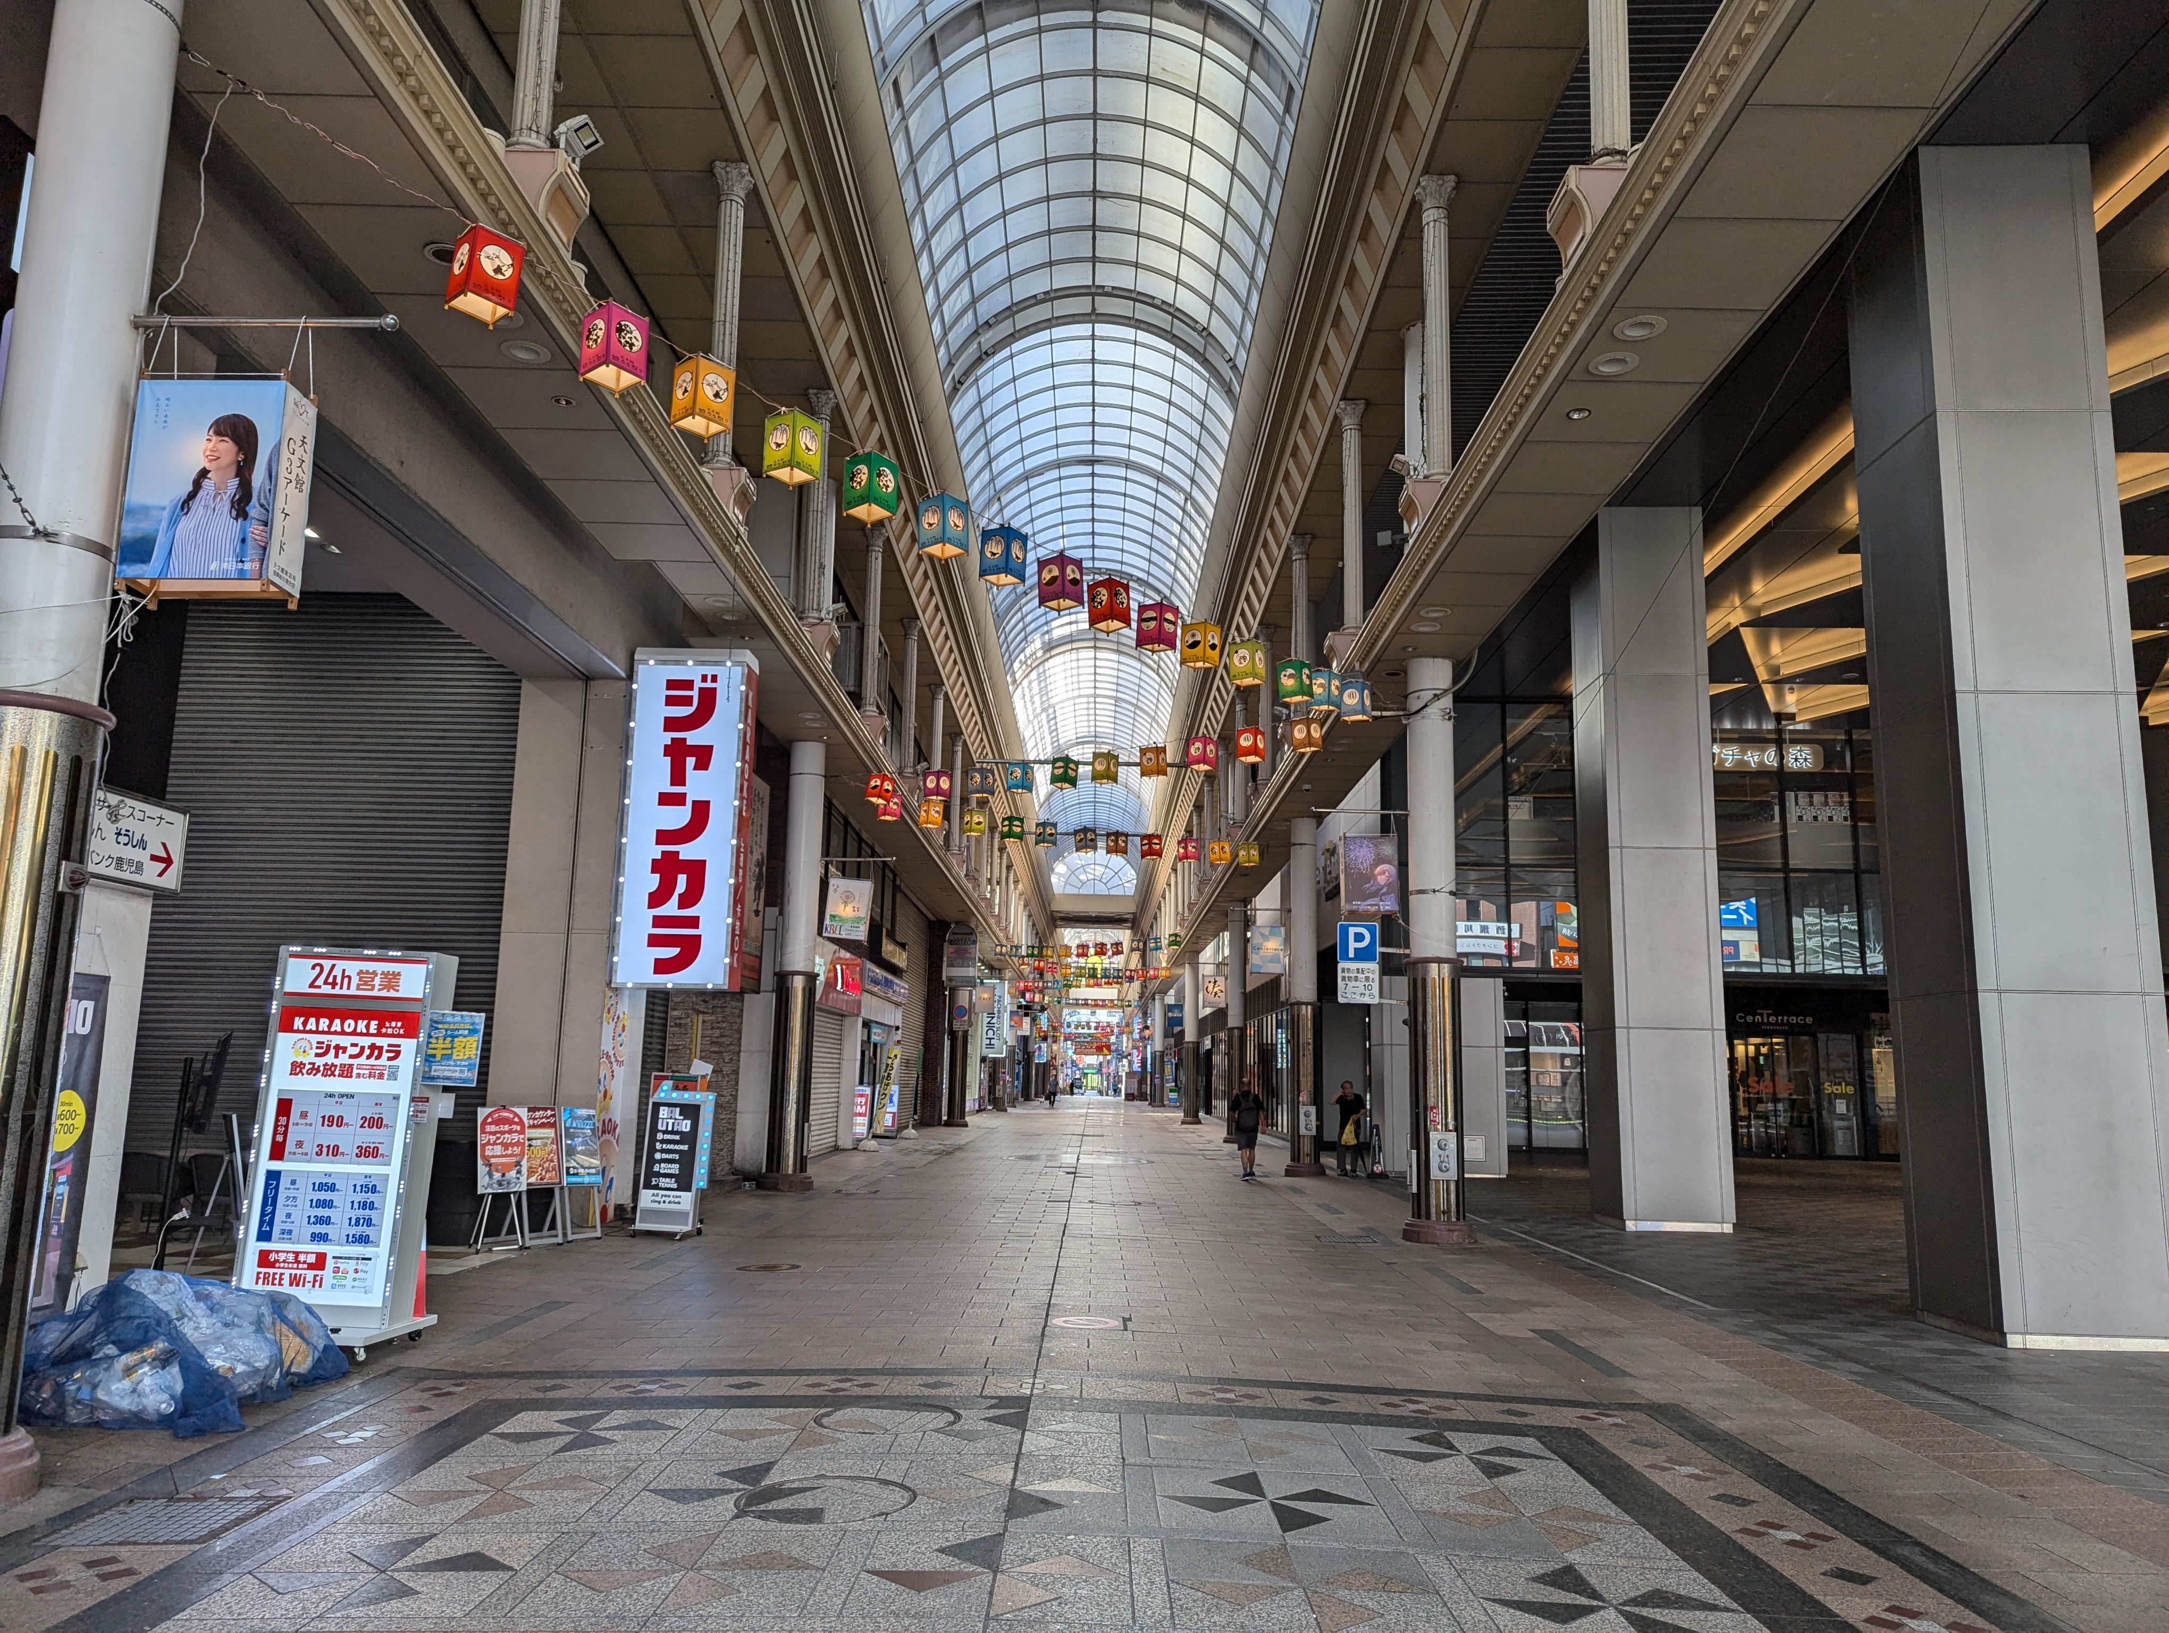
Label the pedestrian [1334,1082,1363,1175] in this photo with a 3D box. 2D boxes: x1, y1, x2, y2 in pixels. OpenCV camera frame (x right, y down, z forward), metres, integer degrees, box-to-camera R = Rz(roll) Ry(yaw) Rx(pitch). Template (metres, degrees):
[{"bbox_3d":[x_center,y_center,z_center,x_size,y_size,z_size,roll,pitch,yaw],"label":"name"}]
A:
[{"bbox_3d":[4.893,5.727,27.640,0.520,1.690,0.380,-1,-10,12],"label":"pedestrian"}]

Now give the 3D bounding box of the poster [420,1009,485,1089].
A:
[{"bbox_3d":[-3.696,1.365,8.835,0.300,0.425,0.020,7,-11,-29],"label":"poster"}]

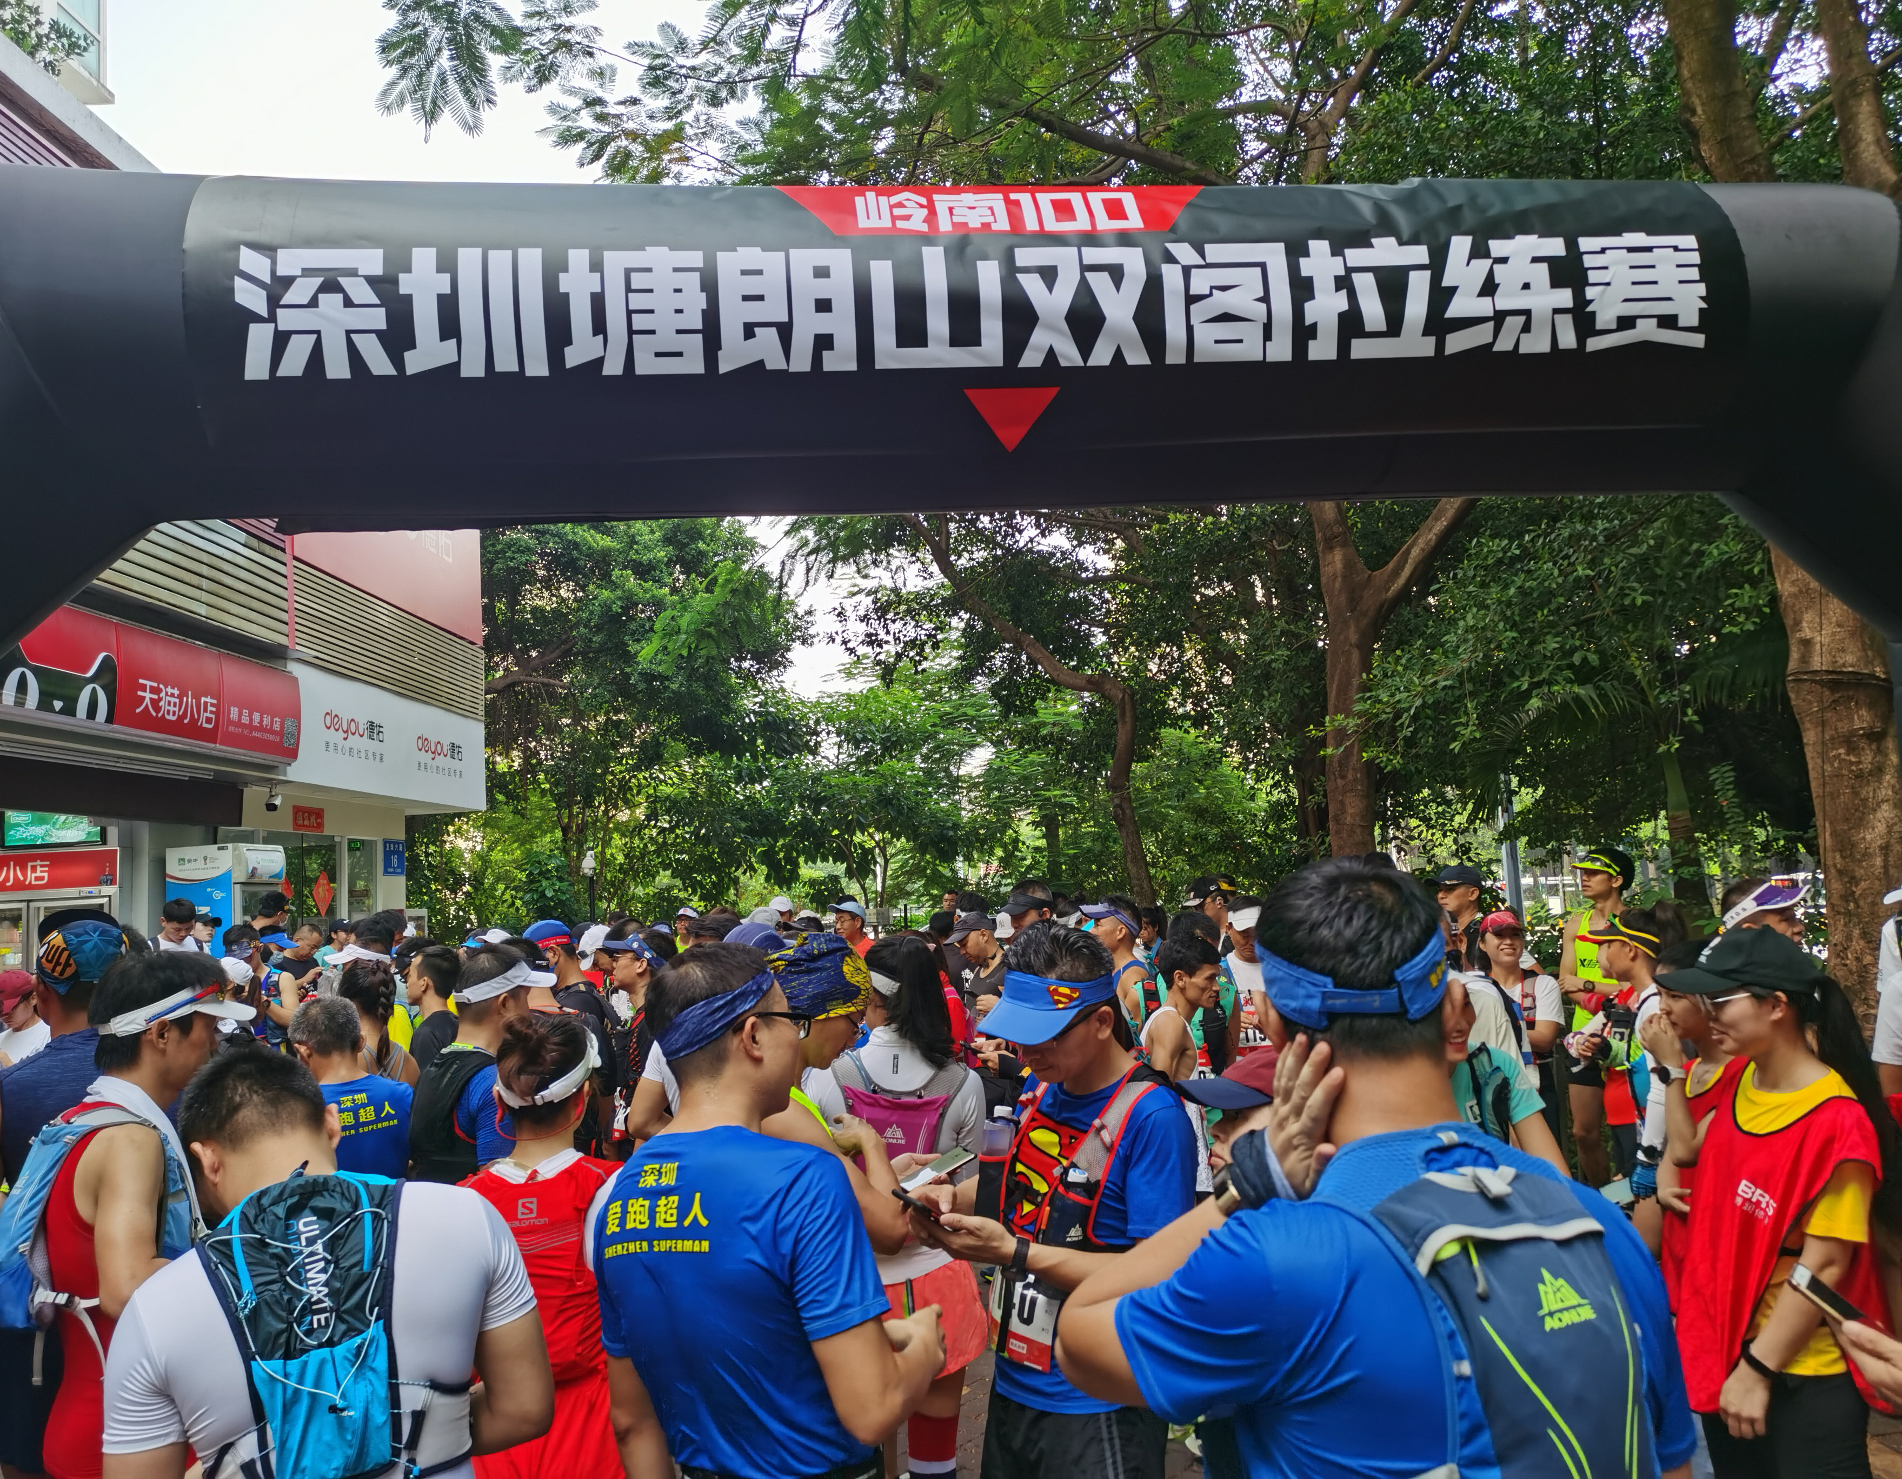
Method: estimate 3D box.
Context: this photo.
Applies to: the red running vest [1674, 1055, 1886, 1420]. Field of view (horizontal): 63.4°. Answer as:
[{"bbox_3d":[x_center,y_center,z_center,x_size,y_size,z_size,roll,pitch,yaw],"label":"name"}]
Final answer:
[{"bbox_3d":[1.440,0.849,2.660,0.275,0.600,0.420,0,-7,-16],"label":"red running vest"}]

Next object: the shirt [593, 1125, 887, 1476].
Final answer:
[{"bbox_3d":[-0.287,0.741,2.100,0.460,0.490,0.290,-8,-8,40],"label":"shirt"}]

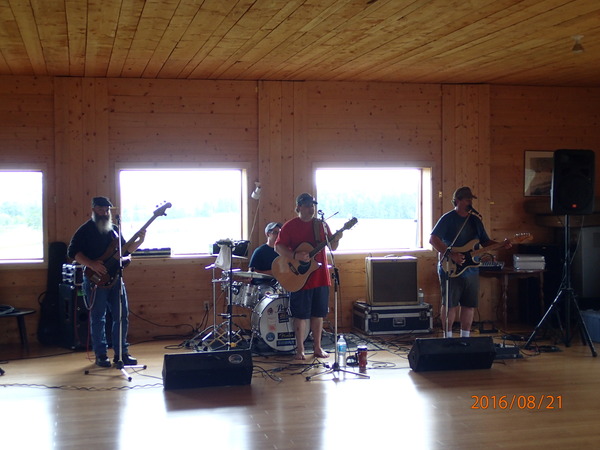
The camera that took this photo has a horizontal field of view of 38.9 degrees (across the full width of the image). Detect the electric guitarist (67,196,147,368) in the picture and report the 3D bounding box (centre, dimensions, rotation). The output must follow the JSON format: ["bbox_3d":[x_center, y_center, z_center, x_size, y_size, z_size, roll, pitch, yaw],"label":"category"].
[{"bbox_3d":[-1.989,0.547,8.624,0.660,1.700,0.520,-2,3,-28],"label":"electric guitarist"}]

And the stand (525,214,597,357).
[{"bbox_3d":[2.804,0.602,9.032,0.740,1.460,0.680,0,2,0],"label":"stand"}]

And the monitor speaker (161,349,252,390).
[{"bbox_3d":[-0.844,1.273,7.636,0.770,0.300,0.400,-1,2,-13],"label":"monitor speaker"}]

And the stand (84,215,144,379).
[{"bbox_3d":[-1.756,0.658,8.011,0.560,1.500,0.600,0,2,0],"label":"stand"}]

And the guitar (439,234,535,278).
[{"bbox_3d":[2.008,0.313,9.000,1.000,0.330,0.080,-21,-1,-2],"label":"guitar"}]

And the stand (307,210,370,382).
[{"bbox_3d":[0.340,0.630,8.034,0.580,1.520,0.600,-1,2,0],"label":"stand"}]

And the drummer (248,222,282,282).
[{"bbox_3d":[-0.225,0.662,9.654,0.600,1.340,0.750,-1,2,-22],"label":"drummer"}]

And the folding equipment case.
[{"bbox_3d":[1.157,1.132,10.424,0.810,0.320,0.480,-1,2,-12],"label":"folding equipment case"}]

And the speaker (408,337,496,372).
[{"bbox_3d":[1.429,1.219,8.234,0.750,0.310,0.400,-1,2,-9],"label":"speaker"}]

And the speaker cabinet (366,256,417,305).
[{"bbox_3d":[1.108,0.671,10.376,0.590,0.580,0.270,-1,2,-14],"label":"speaker cabinet"}]

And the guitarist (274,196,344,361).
[{"bbox_3d":[0.077,0.508,8.779,0.600,1.710,0.500,-2,2,-20],"label":"guitarist"}]

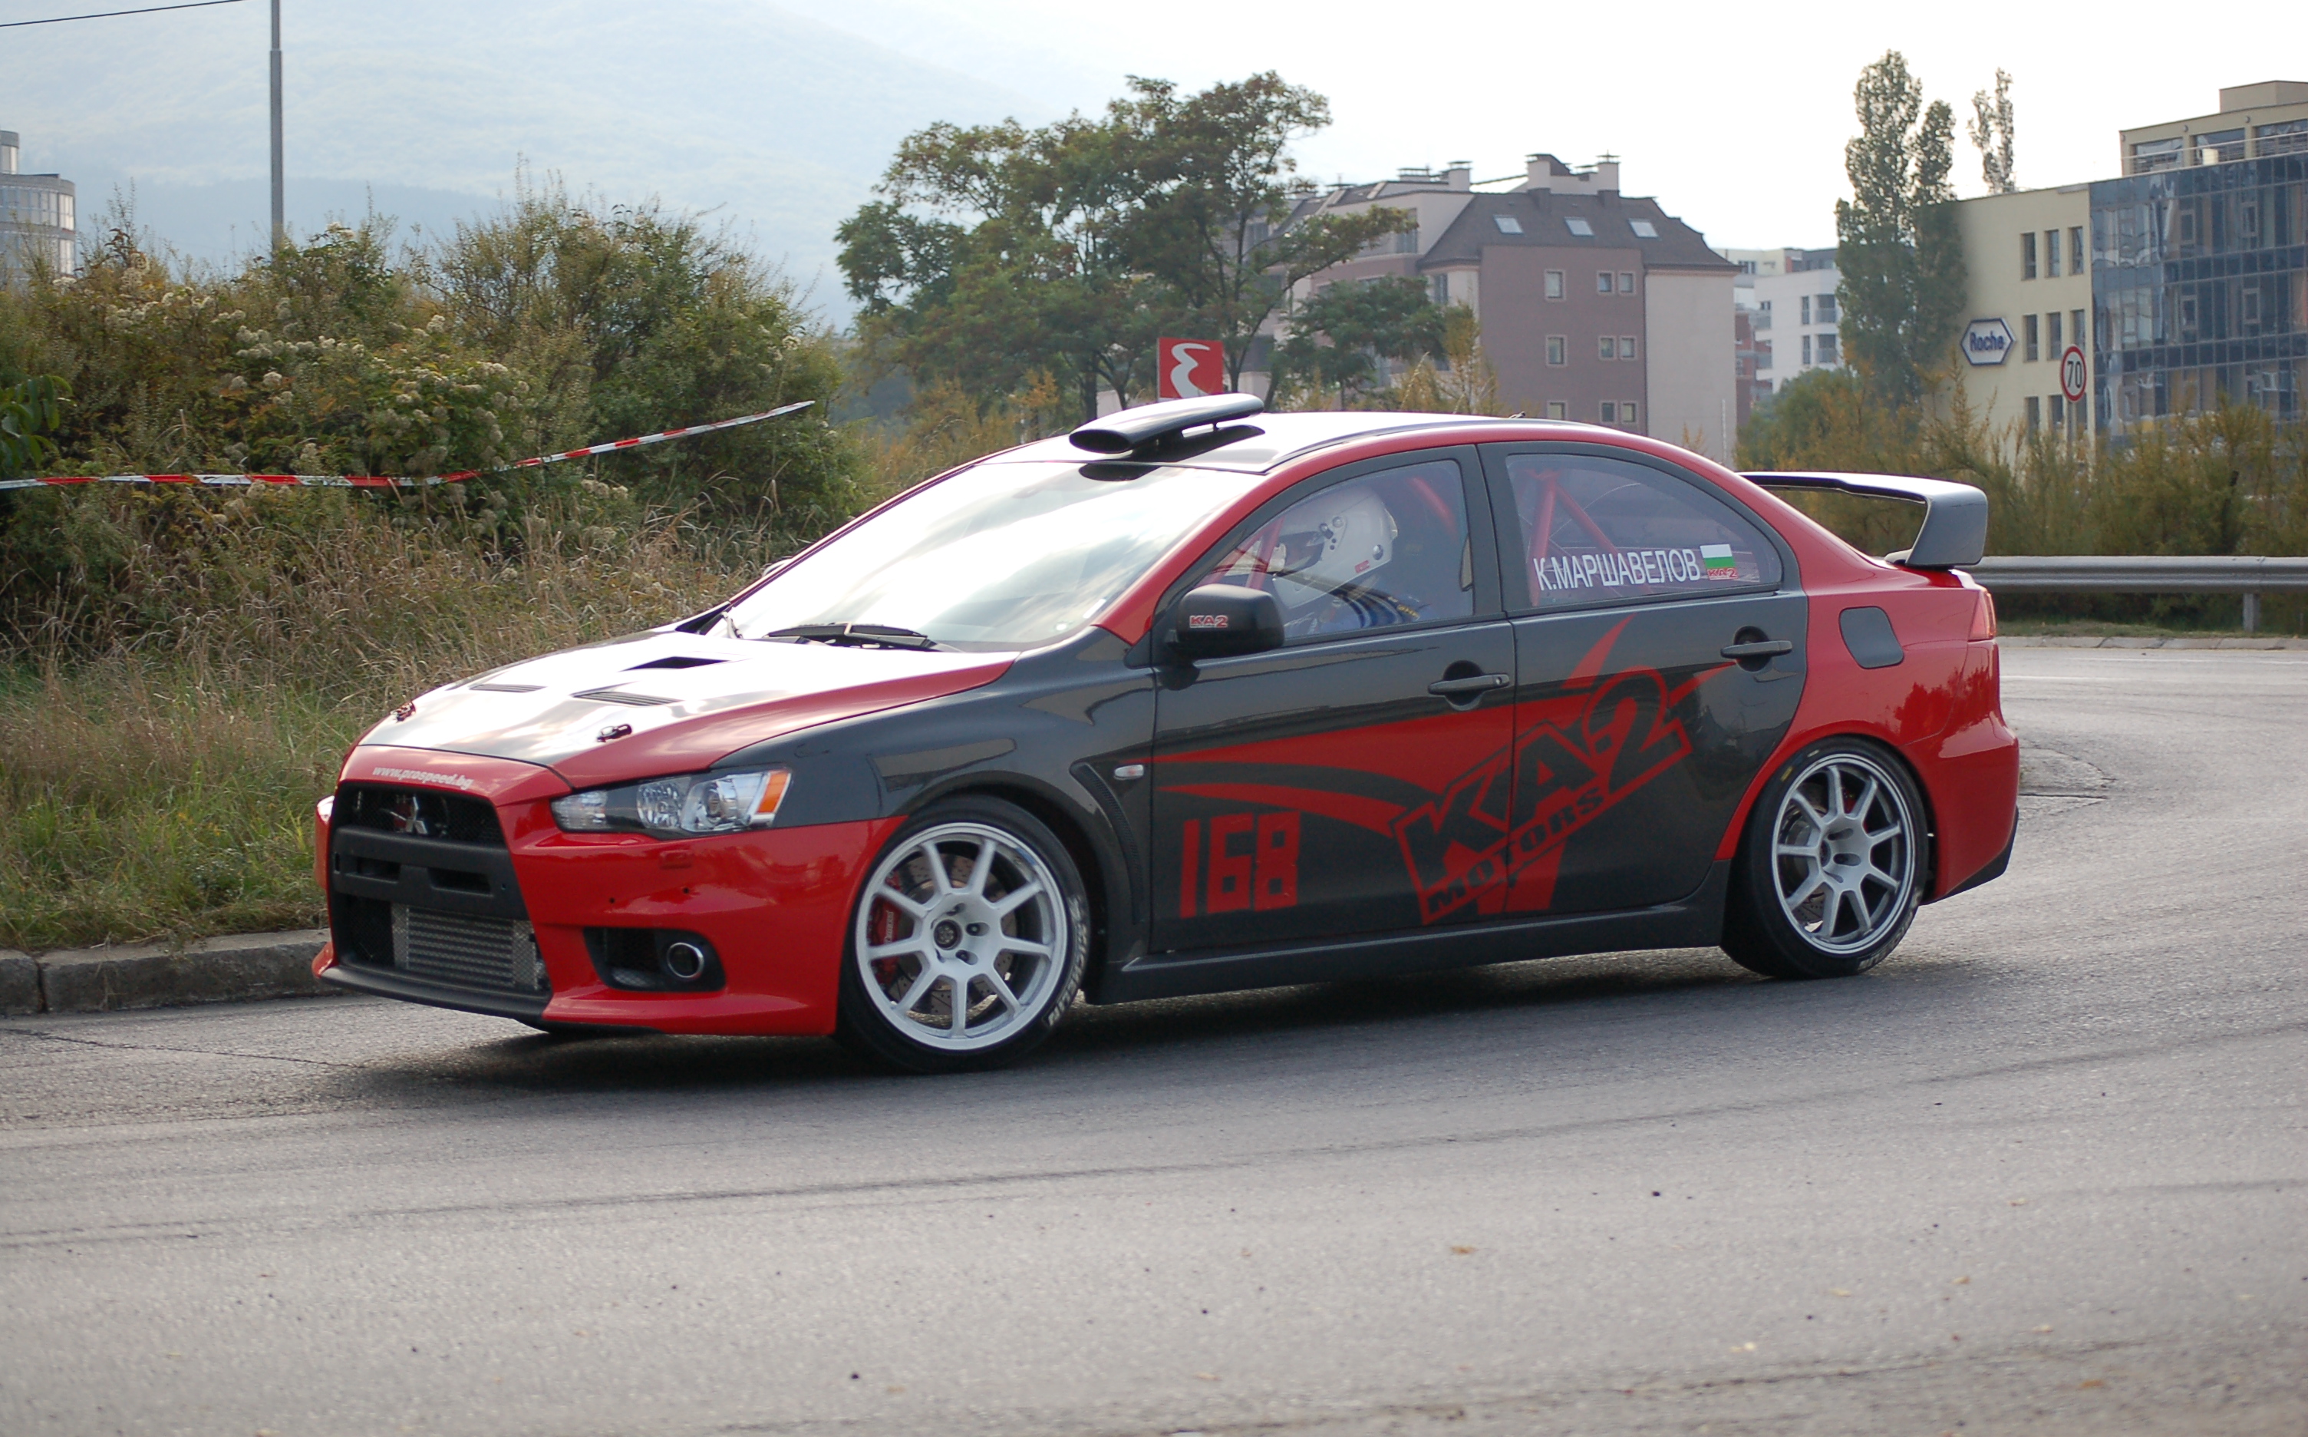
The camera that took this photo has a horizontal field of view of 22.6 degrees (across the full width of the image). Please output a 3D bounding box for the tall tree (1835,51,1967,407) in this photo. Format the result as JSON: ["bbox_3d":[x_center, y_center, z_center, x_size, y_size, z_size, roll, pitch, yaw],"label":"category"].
[{"bbox_3d":[30.591,-16.864,235.308,5.366,20.524,5.098,-1,2,0],"label":"tall tree"}]

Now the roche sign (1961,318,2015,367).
[{"bbox_3d":[34.120,-15.404,236.000,0.250,1.900,3.500,-2,2,-27],"label":"roche sign"}]

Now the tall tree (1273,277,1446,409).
[{"bbox_3d":[5.711,-8.090,160.127,4.905,8.445,4.905,-1,2,0],"label":"tall tree"}]

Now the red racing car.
[{"bbox_3d":[0.050,-0.045,13.999,4.500,1.470,1.840,-4,5,-38],"label":"red racing car"}]

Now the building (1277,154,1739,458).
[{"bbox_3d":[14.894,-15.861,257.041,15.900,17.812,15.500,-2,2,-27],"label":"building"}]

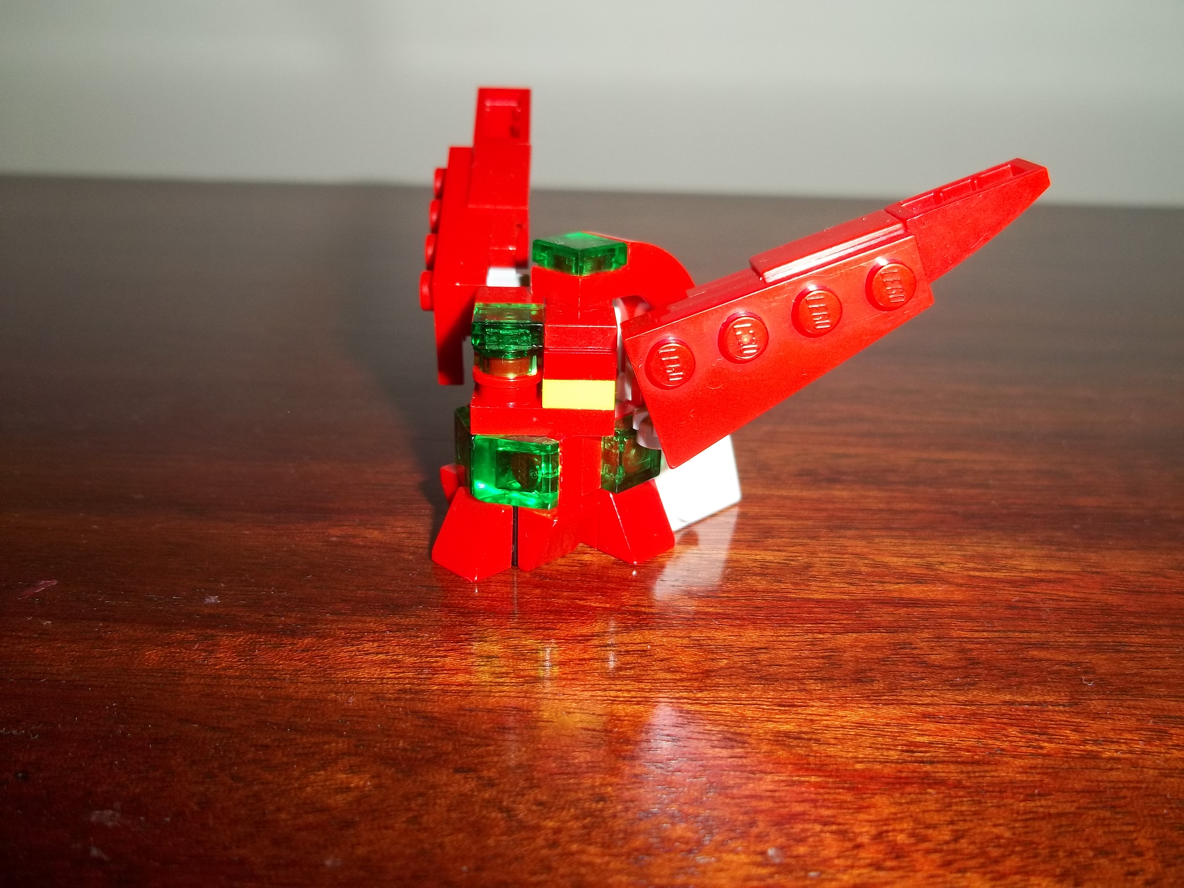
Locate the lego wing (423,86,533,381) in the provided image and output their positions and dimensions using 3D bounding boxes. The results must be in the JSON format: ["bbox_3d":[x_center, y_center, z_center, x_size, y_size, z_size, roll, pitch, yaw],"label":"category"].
[{"bbox_3d":[-0.015,-0.030,0.169,0.013,0.016,0.048,1,43,-2],"label":"lego wing"}]

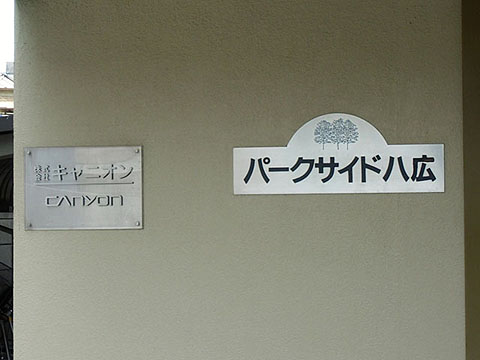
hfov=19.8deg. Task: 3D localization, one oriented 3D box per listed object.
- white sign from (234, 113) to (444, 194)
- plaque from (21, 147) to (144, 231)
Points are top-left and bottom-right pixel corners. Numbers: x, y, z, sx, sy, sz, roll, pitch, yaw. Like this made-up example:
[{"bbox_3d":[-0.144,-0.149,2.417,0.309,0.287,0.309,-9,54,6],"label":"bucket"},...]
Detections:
[{"bbox_3d":[0.295,-0.080,4.119,0.630,0.242,0.010,-1,-3,7],"label":"white sign"},{"bbox_3d":[-0.478,0.026,4.209,0.369,0.253,0.012,-1,-3,7],"label":"plaque"}]

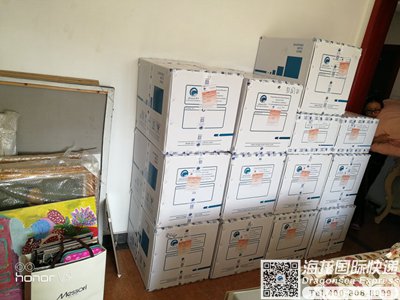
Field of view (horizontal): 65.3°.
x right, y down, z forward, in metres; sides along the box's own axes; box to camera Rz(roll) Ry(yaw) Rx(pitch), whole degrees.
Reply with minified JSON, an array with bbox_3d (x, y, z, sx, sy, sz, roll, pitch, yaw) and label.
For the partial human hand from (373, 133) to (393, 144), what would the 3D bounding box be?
[{"bbox_3d":[1.831,-0.115,3.130,0.170,0.100,0.080,6,16,-8],"label":"partial human hand"}]

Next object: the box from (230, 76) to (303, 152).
[{"bbox_3d":[0.336,-0.299,2.349,0.470,0.480,0.605,0,18,-27],"label":"box"}]

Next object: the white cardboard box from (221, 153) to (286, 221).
[{"bbox_3d":[0.258,0.165,2.473,0.470,0.480,0.605,0,18,-27],"label":"white cardboard box"}]

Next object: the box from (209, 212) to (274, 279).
[{"bbox_3d":[0.196,0.631,2.602,0.470,0.480,0.605,0,18,-27],"label":"box"}]

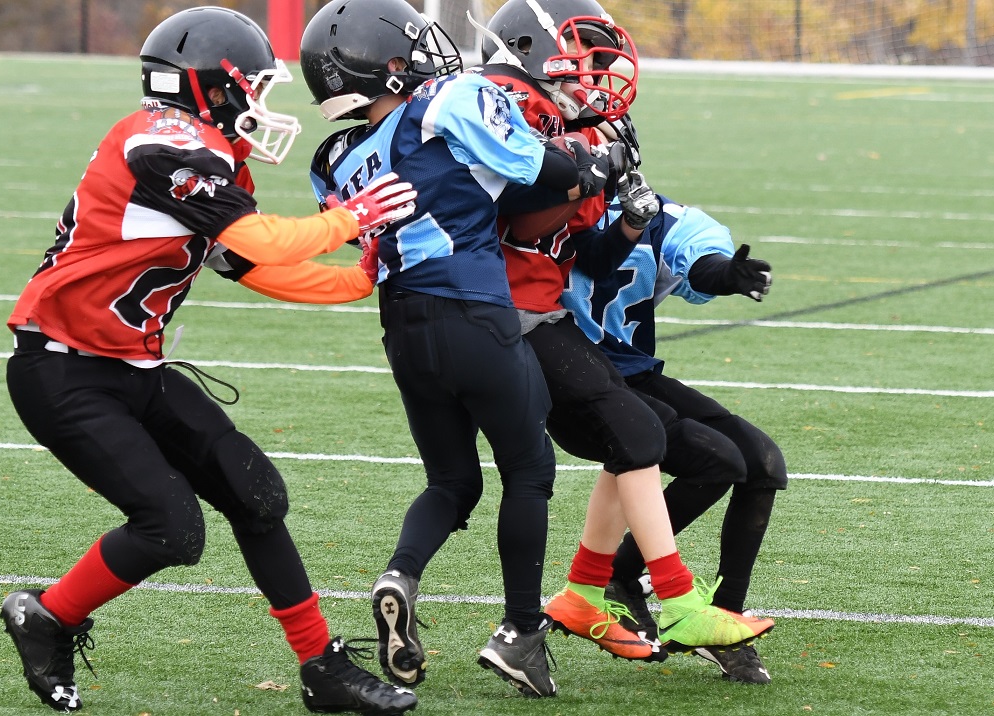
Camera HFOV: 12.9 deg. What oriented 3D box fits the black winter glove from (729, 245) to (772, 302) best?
[{"bbox_3d":[0.535,-0.180,9.250,0.150,0.110,0.075,11,3,35],"label":"black winter glove"}]

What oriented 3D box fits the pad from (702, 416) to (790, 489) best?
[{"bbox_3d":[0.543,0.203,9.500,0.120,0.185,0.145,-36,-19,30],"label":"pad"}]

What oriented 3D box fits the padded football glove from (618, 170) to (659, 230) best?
[{"bbox_3d":[0.294,-0.328,9.120,0.085,0.125,0.085,-17,6,-23],"label":"padded football glove"}]

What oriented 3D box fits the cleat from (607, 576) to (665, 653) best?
[{"bbox_3d":[0.293,0.567,9.550,0.095,0.125,0.250,-12,41,-39],"label":"cleat"}]

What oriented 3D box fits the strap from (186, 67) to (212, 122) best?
[{"bbox_3d":[-0.600,-0.531,8.840,0.025,0.118,0.025,-19,0,0],"label":"strap"}]

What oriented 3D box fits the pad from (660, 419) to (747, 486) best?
[{"bbox_3d":[0.431,0.196,9.200,0.150,0.145,0.130,-13,6,15],"label":"pad"}]

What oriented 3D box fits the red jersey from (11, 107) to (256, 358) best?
[{"bbox_3d":[-0.728,-0.246,8.950,0.370,0.550,0.440,24,0,12],"label":"red jersey"}]

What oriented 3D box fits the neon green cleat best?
[{"bbox_3d":[0.463,0.548,9.300,0.255,0.140,0.095,-4,3,16],"label":"neon green cleat"}]

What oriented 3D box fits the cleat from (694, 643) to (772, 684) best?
[{"bbox_3d":[0.491,0.609,9.230,0.235,0.125,0.095,31,0,-20],"label":"cleat"}]

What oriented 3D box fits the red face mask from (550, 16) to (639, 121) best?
[{"bbox_3d":[0.208,-0.599,9.070,0.150,0.205,0.200,0,7,30],"label":"red face mask"}]

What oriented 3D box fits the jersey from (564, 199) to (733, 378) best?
[{"bbox_3d":[0.273,-0.160,9.550,0.430,0.440,0.310,-2,-8,-42],"label":"jersey"}]

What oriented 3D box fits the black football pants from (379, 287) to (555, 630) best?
[{"bbox_3d":[-0.063,0.211,9.020,0.300,0.710,0.300,-2,4,-43],"label":"black football pants"}]

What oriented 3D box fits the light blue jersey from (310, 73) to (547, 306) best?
[{"bbox_3d":[-0.141,-0.344,9.020,0.320,0.470,0.420,-8,-4,-40],"label":"light blue jersey"}]

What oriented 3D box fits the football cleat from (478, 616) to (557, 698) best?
[{"bbox_3d":[0.040,0.613,9.000,0.095,0.130,0.240,25,-4,46],"label":"football cleat"}]

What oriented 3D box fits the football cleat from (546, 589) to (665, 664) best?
[{"bbox_3d":[0.216,0.548,9.080,0.245,0.125,0.095,21,7,0],"label":"football cleat"}]

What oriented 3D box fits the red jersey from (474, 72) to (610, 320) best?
[{"bbox_3d":[0.074,-0.349,9.150,0.290,0.510,0.400,1,4,43],"label":"red jersey"}]

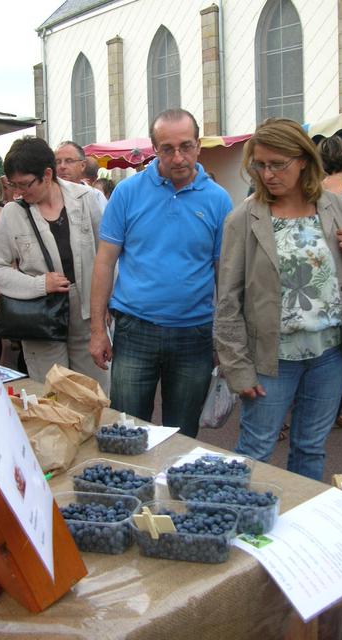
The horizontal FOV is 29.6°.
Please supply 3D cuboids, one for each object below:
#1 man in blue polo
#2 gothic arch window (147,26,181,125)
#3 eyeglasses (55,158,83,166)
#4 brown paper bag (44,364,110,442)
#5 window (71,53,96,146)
[{"bbox_3d":[-0.033,0.066,2.489,0.510,1.687,0.330,-2,10,-3],"label":"man in blue polo"},{"bbox_3d":[-0.104,-5.925,17.213,0.300,3.550,1.316,-10,13,-41],"label":"gothic arch window"},{"bbox_3d":[-0.568,-0.881,3.620,0.140,0.042,0.130,4,12,29],"label":"eyeglasses"},{"bbox_3d":[-0.257,0.216,1.665,0.155,0.170,0.120,2,11,20],"label":"brown paper bag"},{"bbox_3d":[-2.591,-6.326,19.903,0.300,3.550,1.263,-10,13,-41],"label":"window"}]

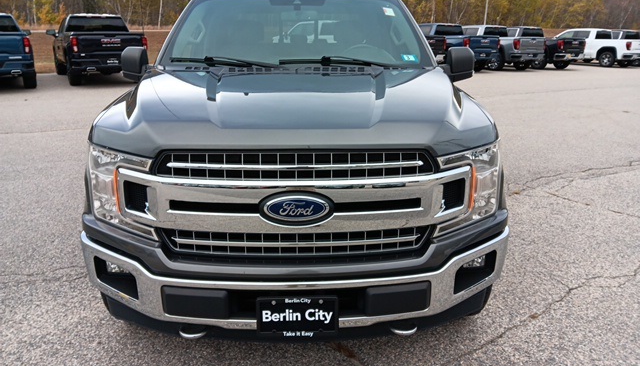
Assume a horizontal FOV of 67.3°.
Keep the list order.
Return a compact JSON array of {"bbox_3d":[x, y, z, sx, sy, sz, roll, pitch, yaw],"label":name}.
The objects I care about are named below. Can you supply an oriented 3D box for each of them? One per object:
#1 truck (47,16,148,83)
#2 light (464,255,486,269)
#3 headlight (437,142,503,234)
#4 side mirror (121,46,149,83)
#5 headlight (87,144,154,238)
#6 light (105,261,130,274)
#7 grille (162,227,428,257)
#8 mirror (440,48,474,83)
[{"bbox_3d":[-6.953,-4.208,14.927,2.050,1.930,5.880,-10,20,-30],"label":"truck"},{"bbox_3d":[0.664,0.338,2.103,0.105,0.070,0.090,0,18,-2],"label":"light"},{"bbox_3d":[0.639,0.014,2.021,0.400,0.360,0.350,0,18,-2],"label":"headlight"},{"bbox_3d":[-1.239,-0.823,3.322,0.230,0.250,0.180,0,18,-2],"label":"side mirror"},{"bbox_3d":[-0.820,0.017,1.966,0.400,0.360,0.350,0,18,-2],"label":"headlight"},{"bbox_3d":[-0.849,0.341,2.046,0.105,0.070,0.090,0,18,-2],"label":"light"},{"bbox_3d":[-0.085,0.212,1.877,1.010,0.120,0.100,0,18,-2],"label":"grille"},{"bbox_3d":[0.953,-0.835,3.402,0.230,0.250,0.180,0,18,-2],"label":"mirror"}]

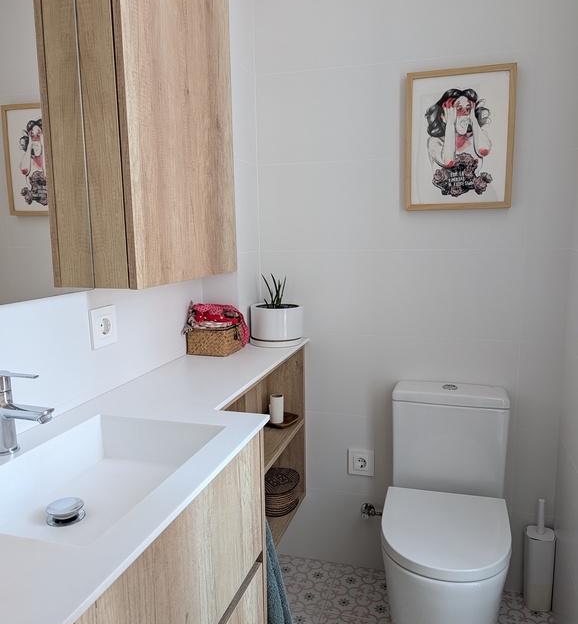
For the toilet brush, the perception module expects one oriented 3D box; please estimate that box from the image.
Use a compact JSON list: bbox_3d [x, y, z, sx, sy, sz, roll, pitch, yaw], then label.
[{"bbox_3d":[0.842,0.810,1.789,0.092,0.384,0.088,2,9,17],"label":"toilet brush"}]

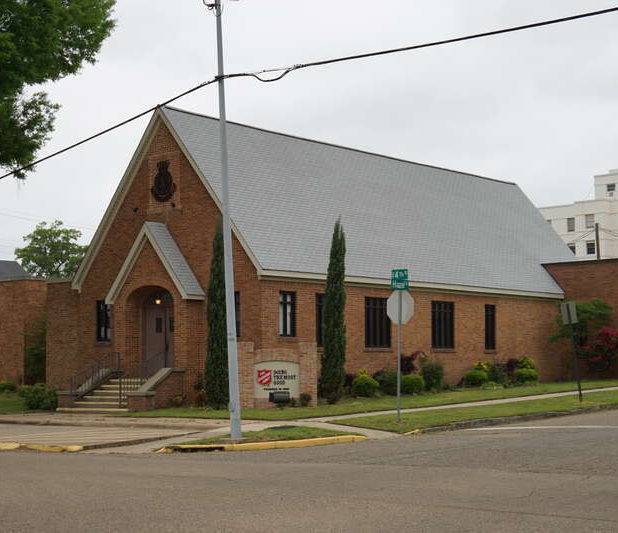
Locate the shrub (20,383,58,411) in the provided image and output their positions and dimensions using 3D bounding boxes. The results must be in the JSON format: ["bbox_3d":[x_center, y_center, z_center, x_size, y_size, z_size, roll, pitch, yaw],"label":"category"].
[{"bbox_3d":[-8.189,3.936,34.300,1.150,0.840,1.100,-5,-7,42],"label":"shrub"}]

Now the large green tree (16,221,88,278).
[{"bbox_3d":[-16.300,2.097,72.000,5.600,9.800,5.600,-5,-7,42],"label":"large green tree"}]

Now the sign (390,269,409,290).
[{"bbox_3d":[1.963,0.288,24.500,0.450,0.460,0.680,-5,-7,42],"label":"sign"}]

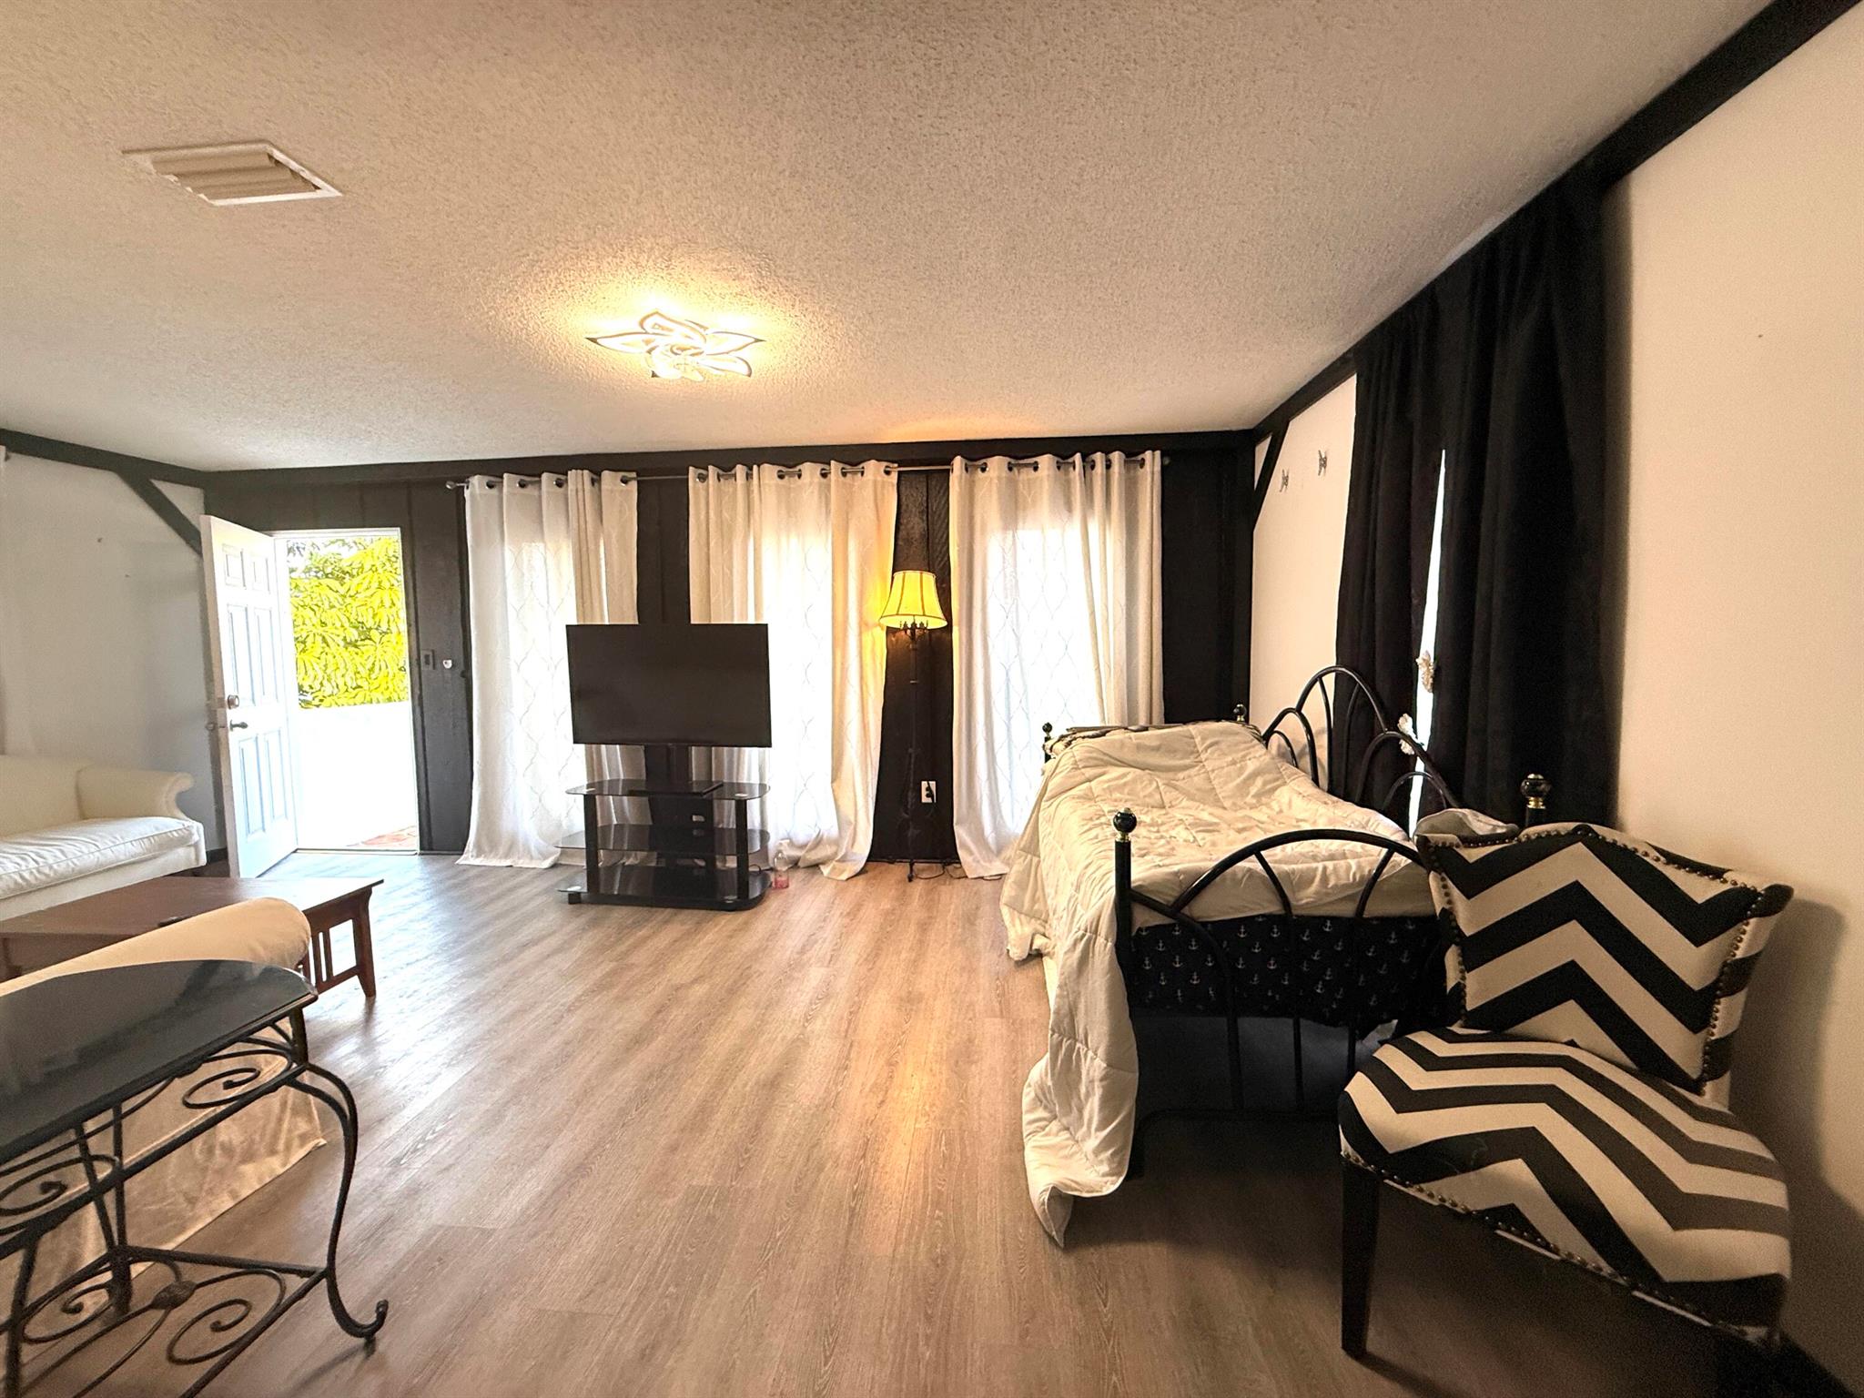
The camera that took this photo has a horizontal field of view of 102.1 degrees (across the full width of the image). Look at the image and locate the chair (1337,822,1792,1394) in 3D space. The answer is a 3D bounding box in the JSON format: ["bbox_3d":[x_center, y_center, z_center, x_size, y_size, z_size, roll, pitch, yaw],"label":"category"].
[{"bbox_3d":[1.124,0.720,1.377,0.540,0.895,0.620,3,6,44],"label":"chair"}]

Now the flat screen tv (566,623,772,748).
[{"bbox_3d":[-1.343,-0.070,3.857,1.090,0.625,0.070,0,4,10],"label":"flat screen tv"}]

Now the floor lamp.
[{"bbox_3d":[-0.093,0.138,4.201,0.370,1.700,0.370,-1,4,5],"label":"floor lamp"}]

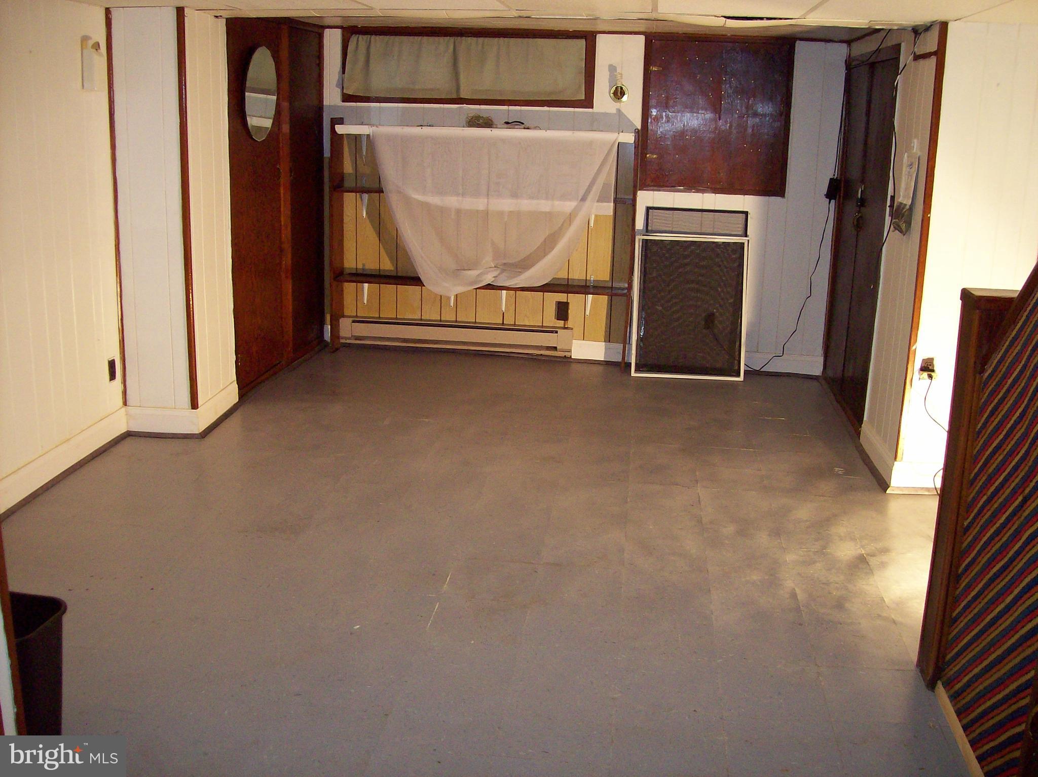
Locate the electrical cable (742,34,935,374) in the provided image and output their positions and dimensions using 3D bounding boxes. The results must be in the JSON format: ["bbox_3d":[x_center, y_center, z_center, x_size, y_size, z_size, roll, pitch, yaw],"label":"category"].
[{"bbox_3d":[1.623,-0.859,5.820,0.500,1.980,1.750,3,15,6],"label":"electrical cable"}]

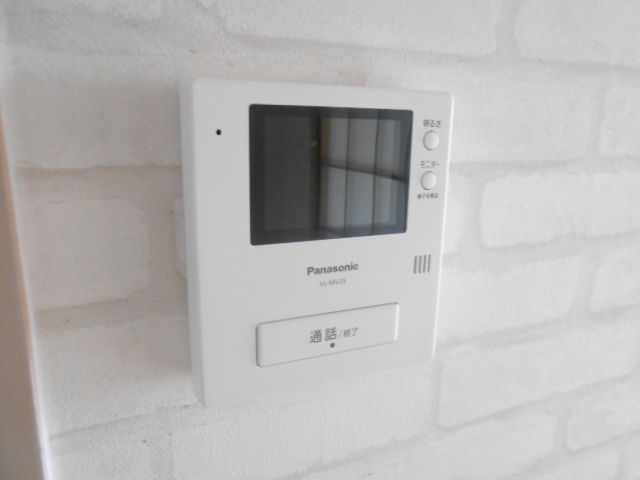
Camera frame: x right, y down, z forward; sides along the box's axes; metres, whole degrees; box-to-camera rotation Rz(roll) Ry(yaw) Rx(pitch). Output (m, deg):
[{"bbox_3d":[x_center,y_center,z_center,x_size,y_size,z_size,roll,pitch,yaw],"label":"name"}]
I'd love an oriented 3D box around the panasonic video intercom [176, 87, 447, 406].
[{"bbox_3d":[0.001,-0.001,0.250,0.131,0.150,0.029,-5,14,-24],"label":"panasonic video intercom"}]

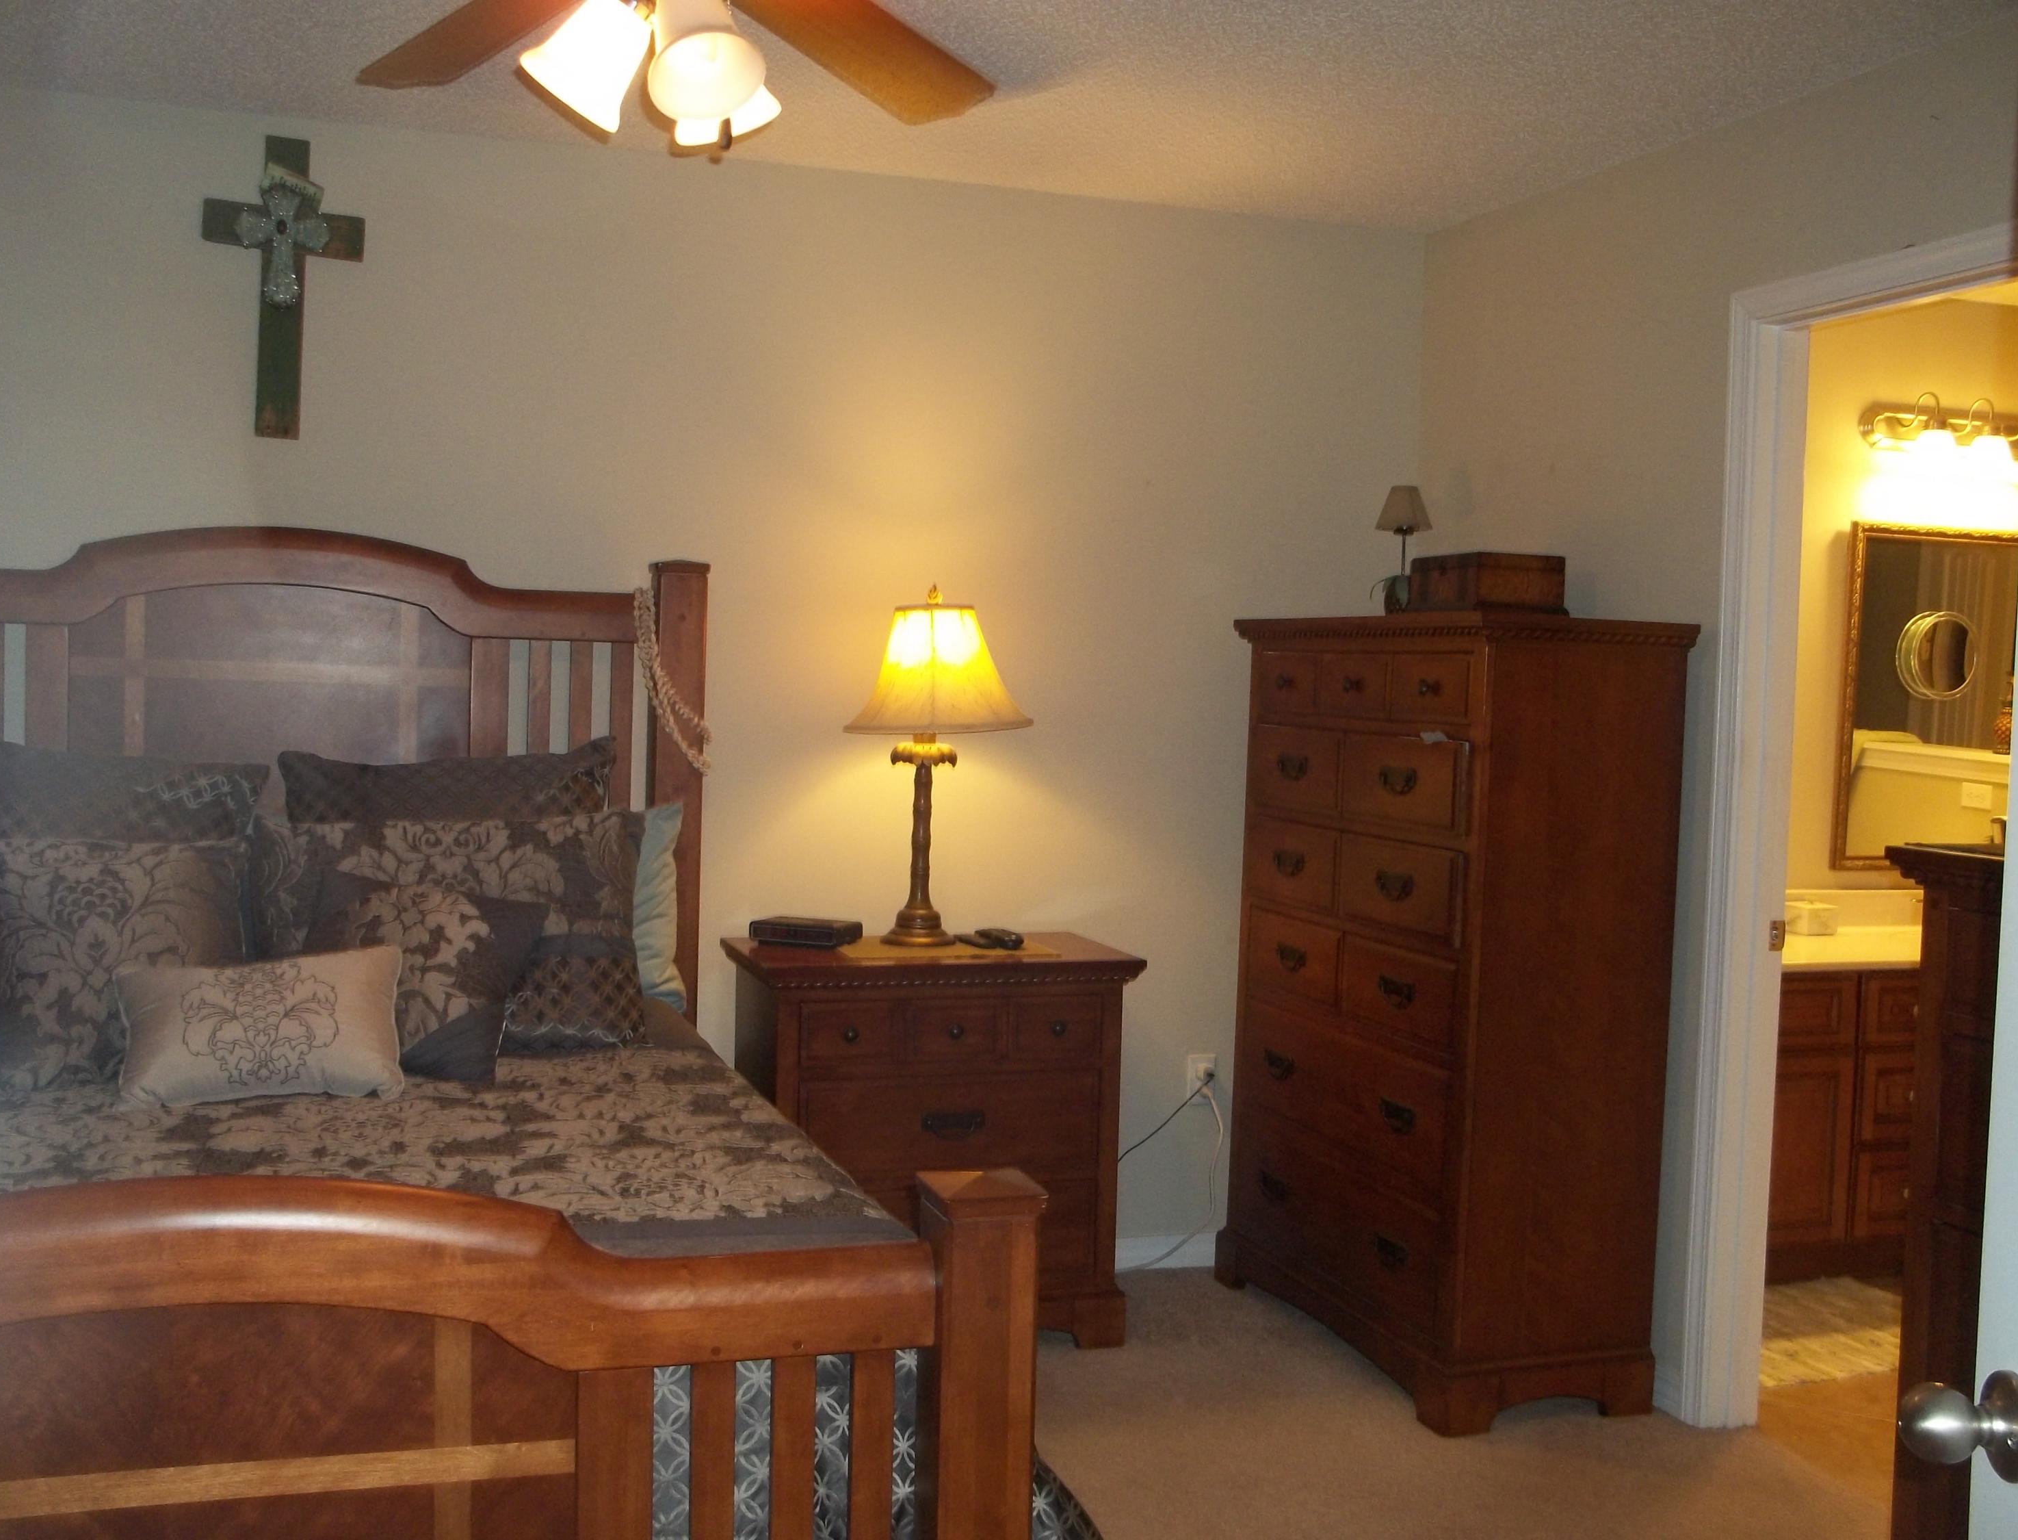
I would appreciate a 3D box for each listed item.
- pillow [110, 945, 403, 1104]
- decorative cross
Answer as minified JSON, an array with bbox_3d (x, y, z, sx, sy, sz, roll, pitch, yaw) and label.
[{"bbox_3d":[-1.188,0.393,3.117,0.415,0.250,0.120,0,-21,-19],"label":"pillow"},{"bbox_3d":[-1.405,-0.930,3.788,0.290,0.575,0.035,3,3,-19],"label":"decorative cross"}]

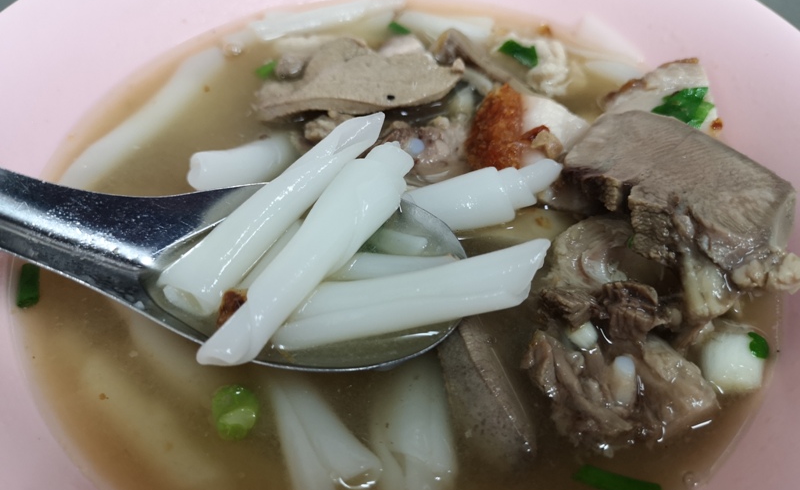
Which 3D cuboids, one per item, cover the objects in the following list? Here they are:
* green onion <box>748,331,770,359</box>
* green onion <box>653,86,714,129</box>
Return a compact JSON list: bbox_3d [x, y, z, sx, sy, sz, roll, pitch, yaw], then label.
[{"bbox_3d":[0.065,0.018,0.112,0.003,0.003,0.004,-17,54,-12],"label":"green onion"},{"bbox_3d":[0.063,-0.031,0.140,0.013,0.005,0.009,2,53,3],"label":"green onion"}]

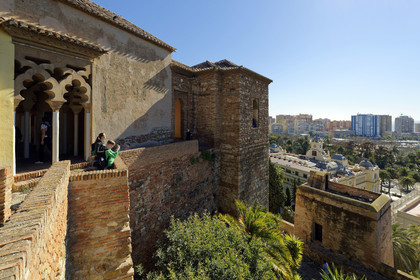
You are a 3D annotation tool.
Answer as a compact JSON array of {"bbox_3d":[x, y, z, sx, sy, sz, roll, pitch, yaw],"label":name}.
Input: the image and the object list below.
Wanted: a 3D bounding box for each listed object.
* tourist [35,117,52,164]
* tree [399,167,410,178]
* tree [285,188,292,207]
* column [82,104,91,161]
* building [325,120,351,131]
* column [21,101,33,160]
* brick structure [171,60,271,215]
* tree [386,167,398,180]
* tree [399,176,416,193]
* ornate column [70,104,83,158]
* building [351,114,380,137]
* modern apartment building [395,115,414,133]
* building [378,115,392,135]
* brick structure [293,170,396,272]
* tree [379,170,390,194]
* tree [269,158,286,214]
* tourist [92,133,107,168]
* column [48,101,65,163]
[{"bbox_3d":[-6.072,-0.018,6.850,0.550,1.720,0.500,-1,3,-22],"label":"tourist"},{"bbox_3d":[111.470,19.772,107.000,5.000,9.500,5.000,-3,4,-44],"label":"tree"},{"bbox_3d":[26.489,19.572,63.000,2.600,6.600,2.600,2,3,34],"label":"tree"},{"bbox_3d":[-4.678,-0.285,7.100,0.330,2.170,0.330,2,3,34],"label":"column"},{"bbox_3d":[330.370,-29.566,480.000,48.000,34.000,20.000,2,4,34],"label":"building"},{"bbox_3d":[-7.322,-0.419,7.450,0.360,2.300,0.360,2,4,33],"label":"column"},{"bbox_3d":[1.360,-0.500,13.400,4.000,10.300,4.900,2,4,34],"label":"brick structure"},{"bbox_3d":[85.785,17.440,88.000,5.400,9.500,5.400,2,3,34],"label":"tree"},{"bbox_3d":[98.909,22.286,93.500,6.300,8.000,6.300,-3,4,-44],"label":"tree"},{"bbox_3d":[-5.720,-0.407,8.000,0.370,2.200,0.370,2,3,34],"label":"ornate column"},{"bbox_3d":[391.457,-35.244,470.000,46.000,53.000,25.000,2,4,40],"label":"building"},{"bbox_3d":[510.471,-36.743,490.000,24.000,48.000,32.000,-3,4,-44],"label":"modern apartment building"},{"bbox_3d":[404.205,-33.396,430.000,27.000,50.000,25.000,2,3,37],"label":"building"},{"bbox_3d":[13.400,7.280,19.300,4.300,7.100,7.000,-2,4,-35],"label":"brick structure"},{"bbox_3d":[83.184,20.260,89.000,4.500,11.500,4.500,3,4,43],"label":"tree"},{"bbox_3d":[16.583,12.726,48.000,6.300,15.000,6.300,2,3,34],"label":"tree"},{"bbox_3d":[-3.305,0.615,5.600,0.500,1.650,0.500,-1,3,-25],"label":"tourist"},{"bbox_3d":[-5.180,-0.226,6.300,0.380,2.200,0.380,2,3,34],"label":"column"}]

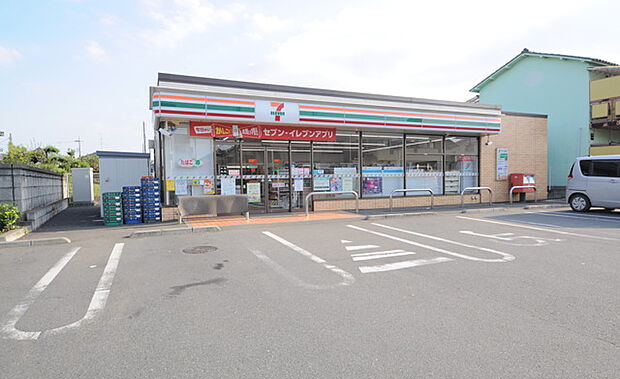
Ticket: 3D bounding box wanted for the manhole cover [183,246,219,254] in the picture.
[{"bbox_3d":[-1.930,1.071,6.365,0.620,0.030,0.620,-2,3,-24],"label":"manhole cover"}]

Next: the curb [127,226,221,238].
[{"bbox_3d":[-2.977,0.935,8.094,1.930,0.100,0.180,-2,3,-24],"label":"curb"}]

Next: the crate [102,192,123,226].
[{"bbox_3d":[-4.912,0.474,9.067,0.400,0.800,0.500,-2,3,-24],"label":"crate"}]

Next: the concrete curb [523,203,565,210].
[{"bbox_3d":[8.630,0.585,13.237,2.370,0.100,0.160,-2,3,-24],"label":"concrete curb"}]

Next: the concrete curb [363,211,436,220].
[{"bbox_3d":[2.754,0.759,10.693,2.720,0.100,0.160,-2,3,-24],"label":"concrete curb"}]

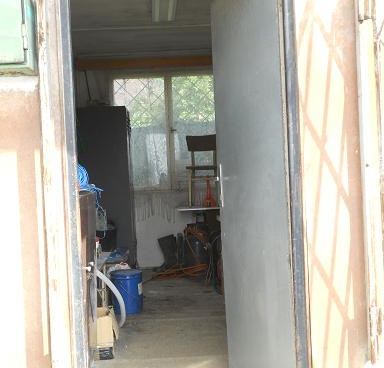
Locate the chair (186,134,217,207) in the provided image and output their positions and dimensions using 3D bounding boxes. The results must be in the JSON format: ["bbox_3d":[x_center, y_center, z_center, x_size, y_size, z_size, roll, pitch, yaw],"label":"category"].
[{"bbox_3d":[0.129,-0.167,6.306,0.400,0.810,0.440,-3,0,2],"label":"chair"}]

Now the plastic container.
[{"bbox_3d":[-0.539,0.892,4.635,0.258,0.325,0.258,-3,0,-4],"label":"plastic container"}]

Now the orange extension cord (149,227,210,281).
[{"bbox_3d":[-0.140,0.757,6.270,0.660,0.530,0.480,-3,0,-4],"label":"orange extension cord"}]

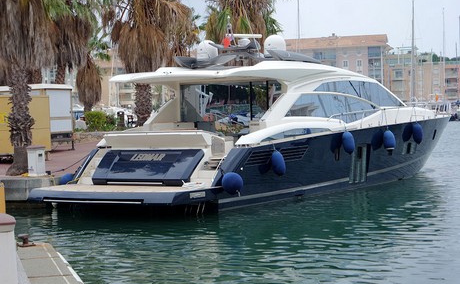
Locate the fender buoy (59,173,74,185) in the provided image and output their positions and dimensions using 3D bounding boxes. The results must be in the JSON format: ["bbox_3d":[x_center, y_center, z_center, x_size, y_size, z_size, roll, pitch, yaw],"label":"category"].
[{"bbox_3d":[-4.978,1.286,30.652,0.600,0.640,0.600,0,2,37],"label":"fender buoy"}]

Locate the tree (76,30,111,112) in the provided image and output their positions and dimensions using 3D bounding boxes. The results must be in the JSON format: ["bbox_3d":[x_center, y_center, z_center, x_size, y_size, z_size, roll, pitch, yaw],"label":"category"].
[{"bbox_3d":[-9.448,-4.092,65.911,2.800,7.180,2.800,-1,1,0],"label":"tree"}]

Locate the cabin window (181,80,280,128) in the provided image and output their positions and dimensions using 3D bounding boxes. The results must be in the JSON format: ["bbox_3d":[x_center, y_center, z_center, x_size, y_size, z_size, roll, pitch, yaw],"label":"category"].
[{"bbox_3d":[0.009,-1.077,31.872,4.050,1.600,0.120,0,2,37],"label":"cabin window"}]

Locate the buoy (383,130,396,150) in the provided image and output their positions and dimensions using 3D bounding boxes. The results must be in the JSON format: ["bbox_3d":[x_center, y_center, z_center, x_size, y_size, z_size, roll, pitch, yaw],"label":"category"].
[{"bbox_3d":[5.647,-0.070,34.619,0.460,0.750,0.460,-1,1,0],"label":"buoy"}]

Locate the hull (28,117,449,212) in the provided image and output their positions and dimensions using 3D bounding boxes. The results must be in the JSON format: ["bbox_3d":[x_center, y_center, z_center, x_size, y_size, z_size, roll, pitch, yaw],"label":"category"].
[{"bbox_3d":[3.210,0.445,36.288,5.500,2.600,22.600,0,2,37],"label":"hull"}]

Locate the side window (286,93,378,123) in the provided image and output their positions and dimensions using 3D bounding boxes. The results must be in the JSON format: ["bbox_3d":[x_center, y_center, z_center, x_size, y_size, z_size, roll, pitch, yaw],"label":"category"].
[{"bbox_3d":[3.503,-1.117,33.435,0.150,1.000,6.300,-10,-4,33],"label":"side window"}]

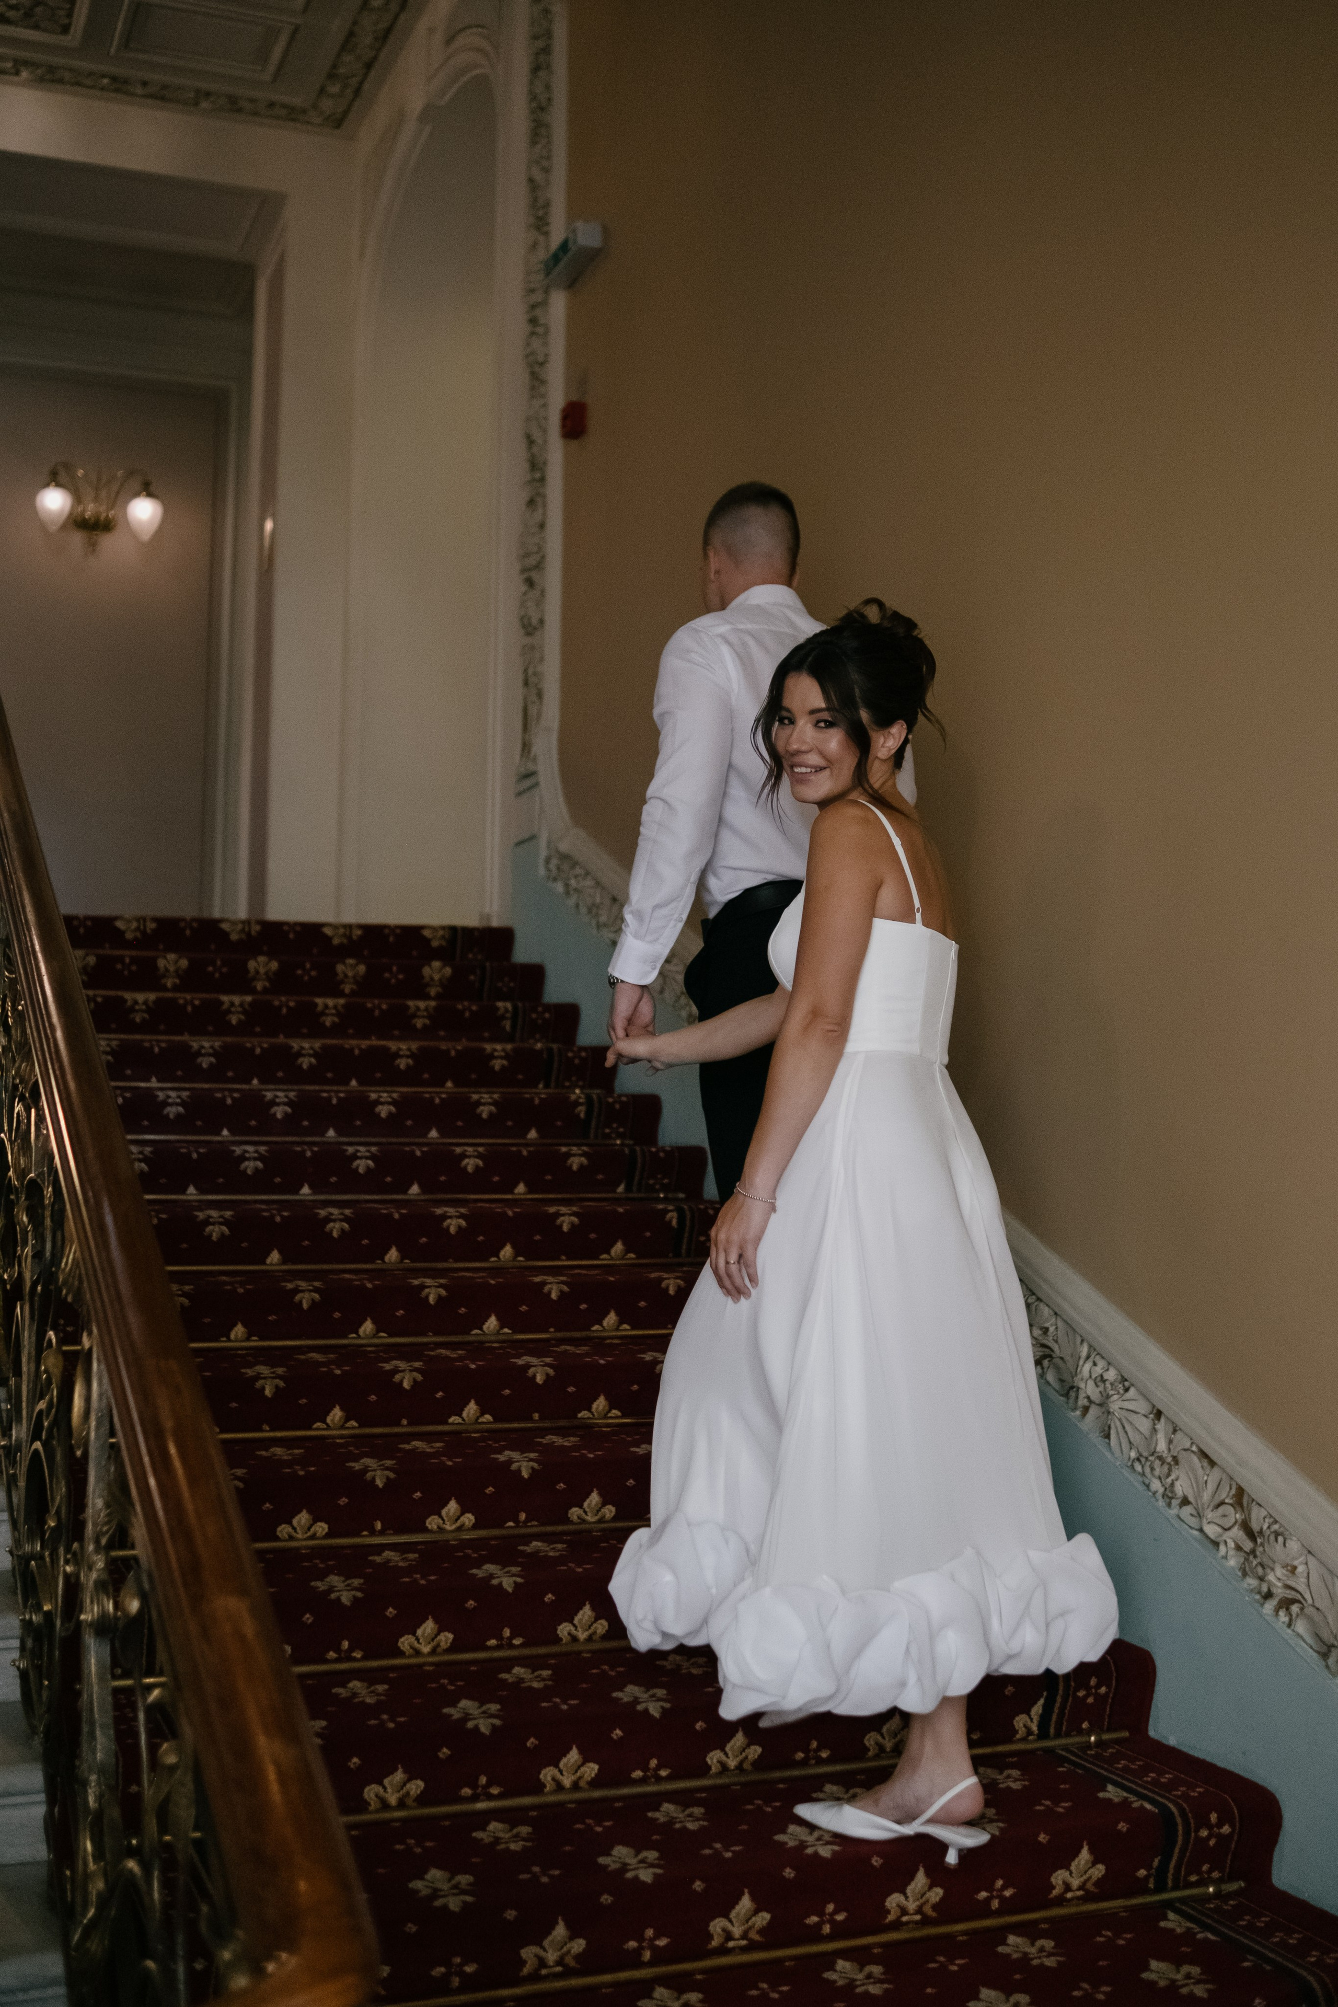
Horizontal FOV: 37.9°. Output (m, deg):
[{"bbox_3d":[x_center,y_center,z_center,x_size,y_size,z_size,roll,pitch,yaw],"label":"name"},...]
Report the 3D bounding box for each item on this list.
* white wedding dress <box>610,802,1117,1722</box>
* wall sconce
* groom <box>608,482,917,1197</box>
[{"bbox_3d":[0.280,0.340,2.810,0.700,1.260,0.620,-2,-5,30],"label":"white wedding dress"},{"bbox_3d":[-2.718,-2.365,9.300,0.600,0.380,0.300,2,-4,-20],"label":"wall sconce"},{"bbox_3d":[0.171,0.034,3.420,0.560,1.870,0.460,3,-4,-28],"label":"groom"}]

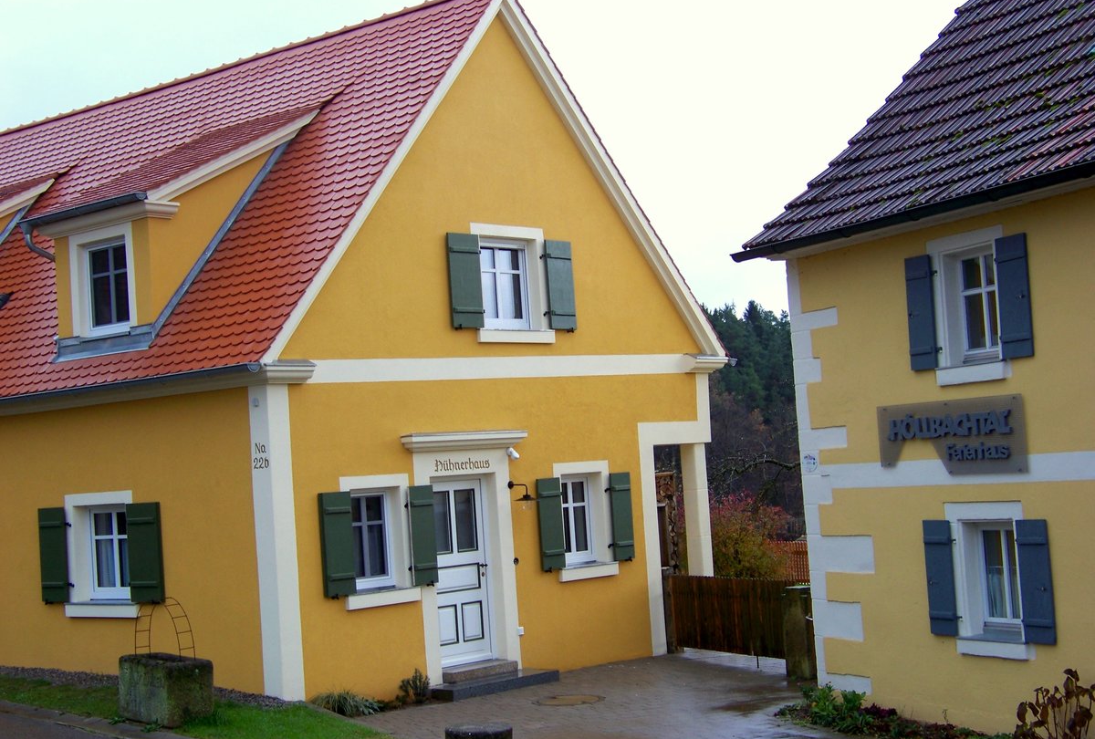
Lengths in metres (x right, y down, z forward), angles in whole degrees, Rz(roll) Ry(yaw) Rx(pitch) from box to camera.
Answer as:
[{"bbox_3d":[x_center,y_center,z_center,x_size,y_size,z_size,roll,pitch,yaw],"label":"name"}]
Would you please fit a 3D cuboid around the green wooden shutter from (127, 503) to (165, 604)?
[{"bbox_3d":[-4.212,1.923,18.213,0.521,1.040,0.045,-6,-4,43],"label":"green wooden shutter"}]

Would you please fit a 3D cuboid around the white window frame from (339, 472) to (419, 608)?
[{"bbox_3d":[-1.764,1.751,17.797,0.210,1.322,0.991,-6,-4,43],"label":"white window frame"}]

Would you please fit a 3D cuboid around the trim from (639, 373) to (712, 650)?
[{"bbox_3d":[1.562,1.752,21.500,0.252,3.360,1.453,-6,-4,43],"label":"trim"}]

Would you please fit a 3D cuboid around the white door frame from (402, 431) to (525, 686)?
[{"bbox_3d":[-0.855,2.036,18.716,0.218,2.545,1.453,-6,-4,43],"label":"white door frame"}]

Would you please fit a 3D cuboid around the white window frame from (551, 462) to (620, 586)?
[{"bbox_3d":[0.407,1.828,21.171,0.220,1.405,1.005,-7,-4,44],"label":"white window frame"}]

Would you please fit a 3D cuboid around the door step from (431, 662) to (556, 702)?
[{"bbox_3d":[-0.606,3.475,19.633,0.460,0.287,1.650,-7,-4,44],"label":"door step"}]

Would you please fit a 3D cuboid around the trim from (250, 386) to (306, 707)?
[{"bbox_3d":[-2.639,1.663,16.994,0.284,3.024,0.284,-6,-4,43],"label":"trim"}]

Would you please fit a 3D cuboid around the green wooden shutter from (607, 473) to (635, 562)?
[{"bbox_3d":[0.919,1.822,21.528,0.060,1.078,0.370,-7,-4,44],"label":"green wooden shutter"}]

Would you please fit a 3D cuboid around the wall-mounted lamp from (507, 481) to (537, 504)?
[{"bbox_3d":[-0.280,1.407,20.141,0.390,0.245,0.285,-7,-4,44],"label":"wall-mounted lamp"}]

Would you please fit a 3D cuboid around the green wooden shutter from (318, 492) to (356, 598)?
[{"bbox_3d":[-2.083,1.742,17.323,0.045,1.028,0.361,-6,-4,43],"label":"green wooden shutter"}]

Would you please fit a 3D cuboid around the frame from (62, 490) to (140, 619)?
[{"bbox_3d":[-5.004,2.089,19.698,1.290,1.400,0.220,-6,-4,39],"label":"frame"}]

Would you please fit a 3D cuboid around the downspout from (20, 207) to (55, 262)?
[{"bbox_3d":[-5.835,-1.460,19.979,0.286,0.580,0.370,-6,-4,43],"label":"downspout"}]

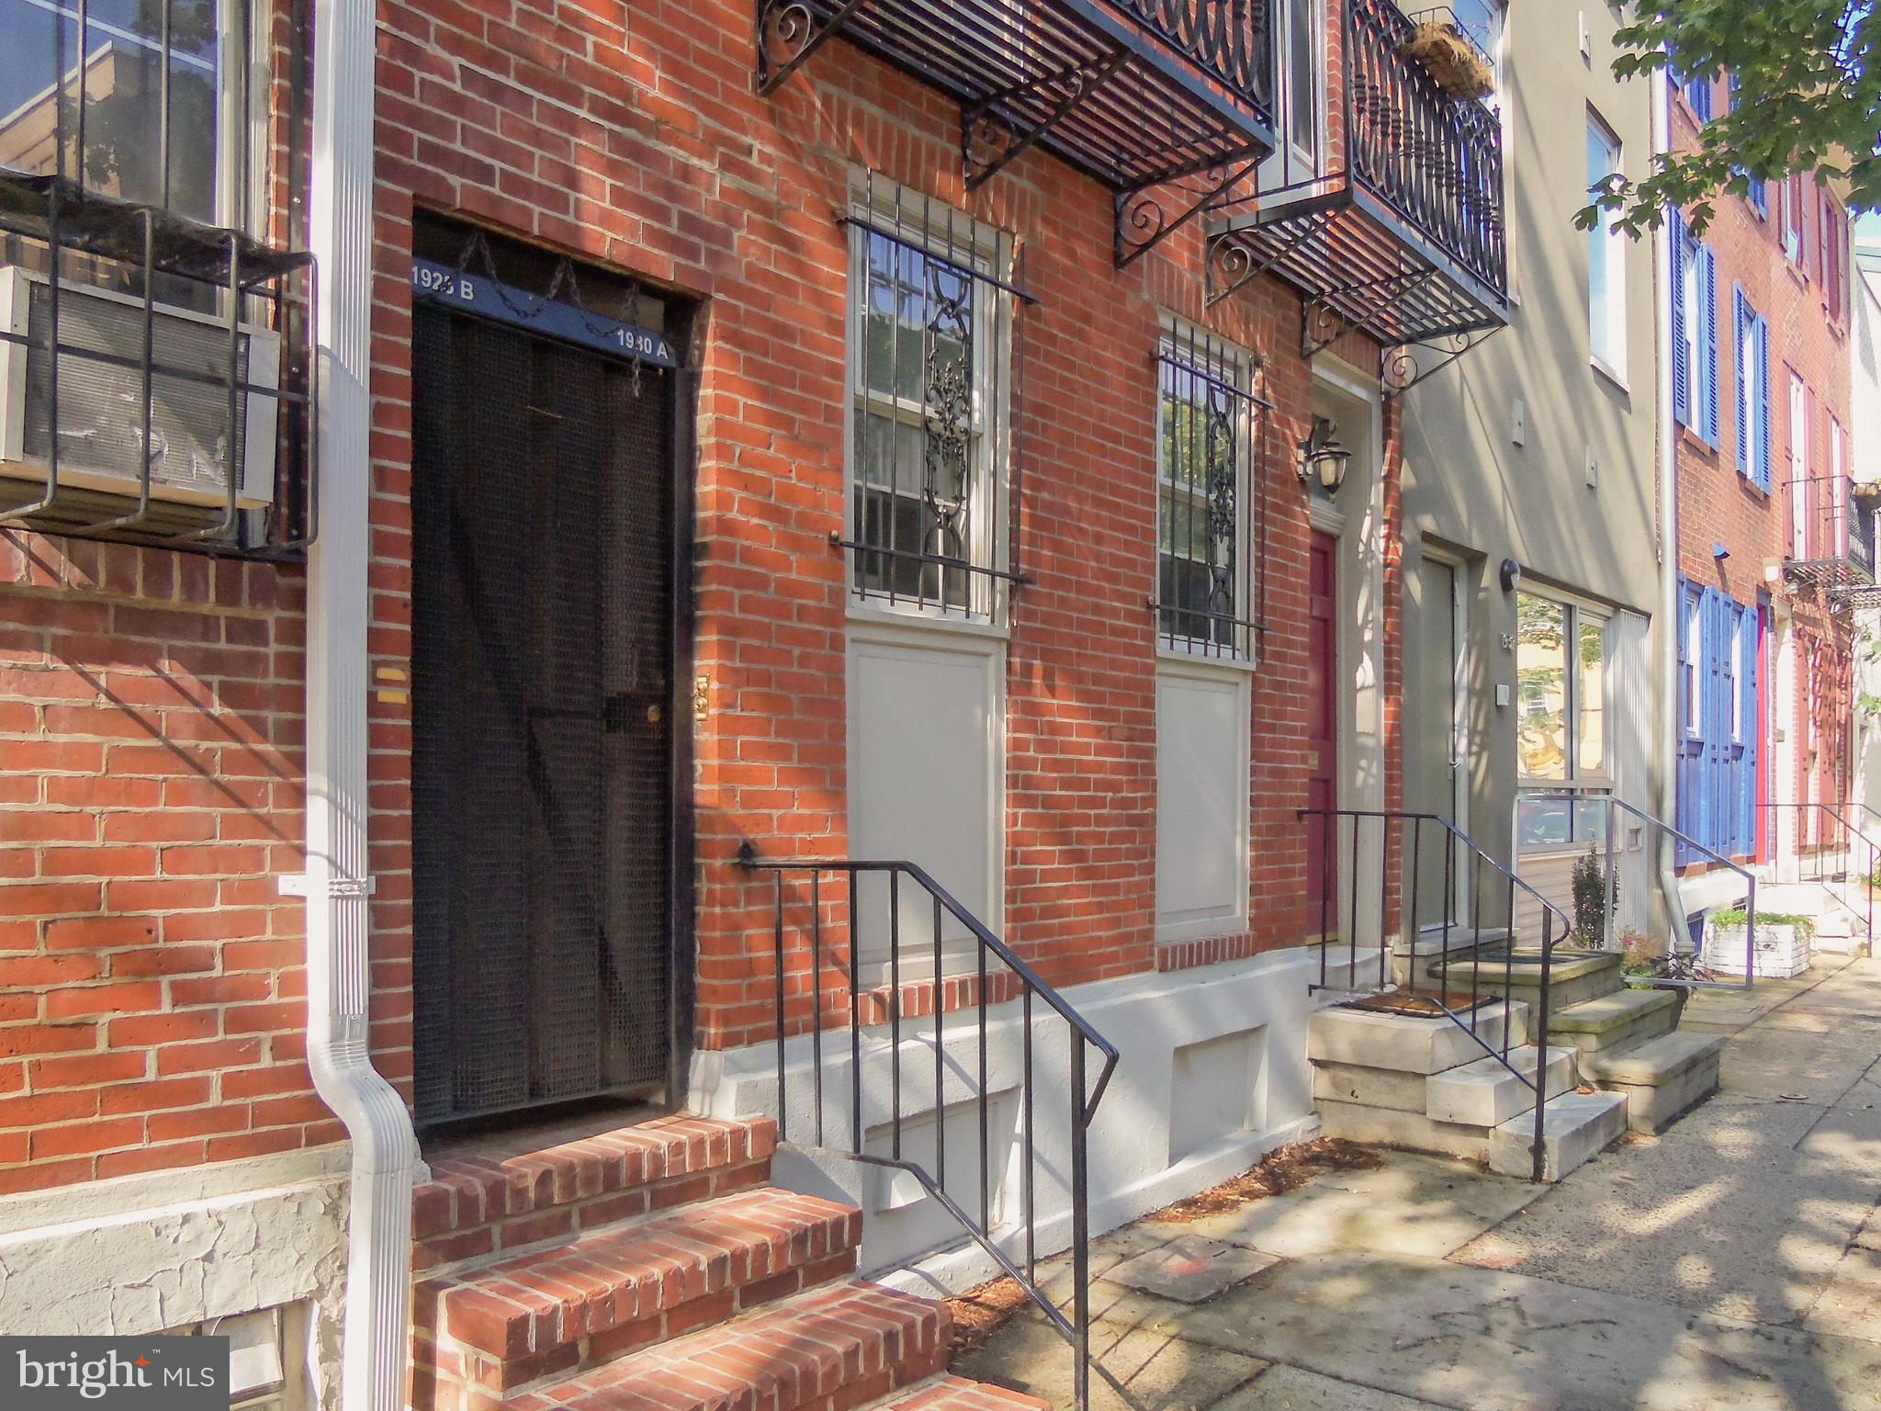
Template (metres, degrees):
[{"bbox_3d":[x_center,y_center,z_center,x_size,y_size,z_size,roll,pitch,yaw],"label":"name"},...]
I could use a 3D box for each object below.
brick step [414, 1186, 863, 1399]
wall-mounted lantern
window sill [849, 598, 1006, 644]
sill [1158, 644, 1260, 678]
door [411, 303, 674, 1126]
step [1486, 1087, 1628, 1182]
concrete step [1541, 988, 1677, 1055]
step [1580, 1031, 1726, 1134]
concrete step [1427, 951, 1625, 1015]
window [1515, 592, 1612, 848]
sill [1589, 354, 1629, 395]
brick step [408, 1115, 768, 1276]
[{"bbox_3d":[-0.653,1.323,3.484,0.334,0.181,1.051,-2,-4,38],"label":"brick step"},{"bbox_3d":[1.786,-1.165,7.081,0.230,0.360,0.190,-2,-3,39],"label":"wall-mounted lantern"},{"bbox_3d":[-0.034,-0.271,5.078,0.100,0.060,0.850,-2,-3,39],"label":"window sill"},{"bbox_3d":[1.125,-0.190,6.500,0.090,0.052,0.880,-2,-4,38],"label":"sill"},{"bbox_3d":[-1.008,0.042,3.915,0.050,1.980,0.840,-2,-4,38],"label":"door"},{"bbox_3d":[2.803,1.920,6.849,0.285,0.187,1.140,-2,-4,38],"label":"step"},{"bbox_3d":[3.532,1.649,7.979,0.300,0.200,1.480,-2,-3,39],"label":"concrete step"},{"bbox_3d":[3.731,1.932,7.864,0.305,0.285,1.400,-2,-4,38],"label":"step"},{"bbox_3d":[3.194,1.487,8.316,0.665,0.189,1.400,-2,-4,38],"label":"concrete step"},{"bbox_3d":[4.366,0.140,10.635,0.110,1.700,2.180,-2,-3,39],"label":"window"},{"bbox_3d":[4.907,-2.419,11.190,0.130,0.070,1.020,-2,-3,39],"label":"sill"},{"bbox_3d":[-0.891,1.150,3.683,0.304,0.180,1.051,-2,-4,38],"label":"brick step"}]

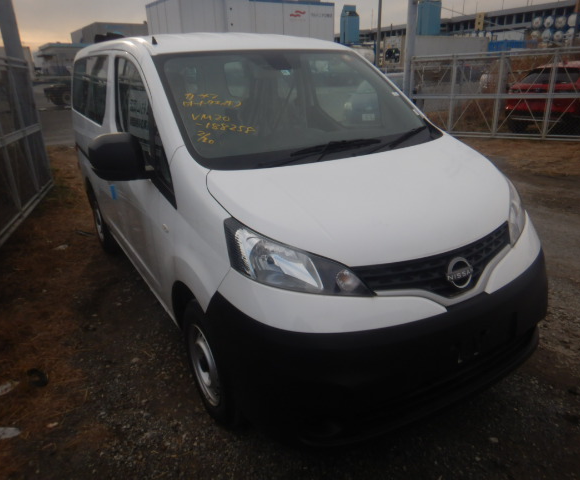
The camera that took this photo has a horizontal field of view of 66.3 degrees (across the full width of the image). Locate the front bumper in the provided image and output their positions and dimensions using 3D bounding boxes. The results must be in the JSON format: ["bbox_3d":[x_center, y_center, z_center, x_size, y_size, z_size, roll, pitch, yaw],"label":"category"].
[{"bbox_3d":[0.549,0.370,1.868,1.660,0.560,0.560,-14,23,-28],"label":"front bumper"}]

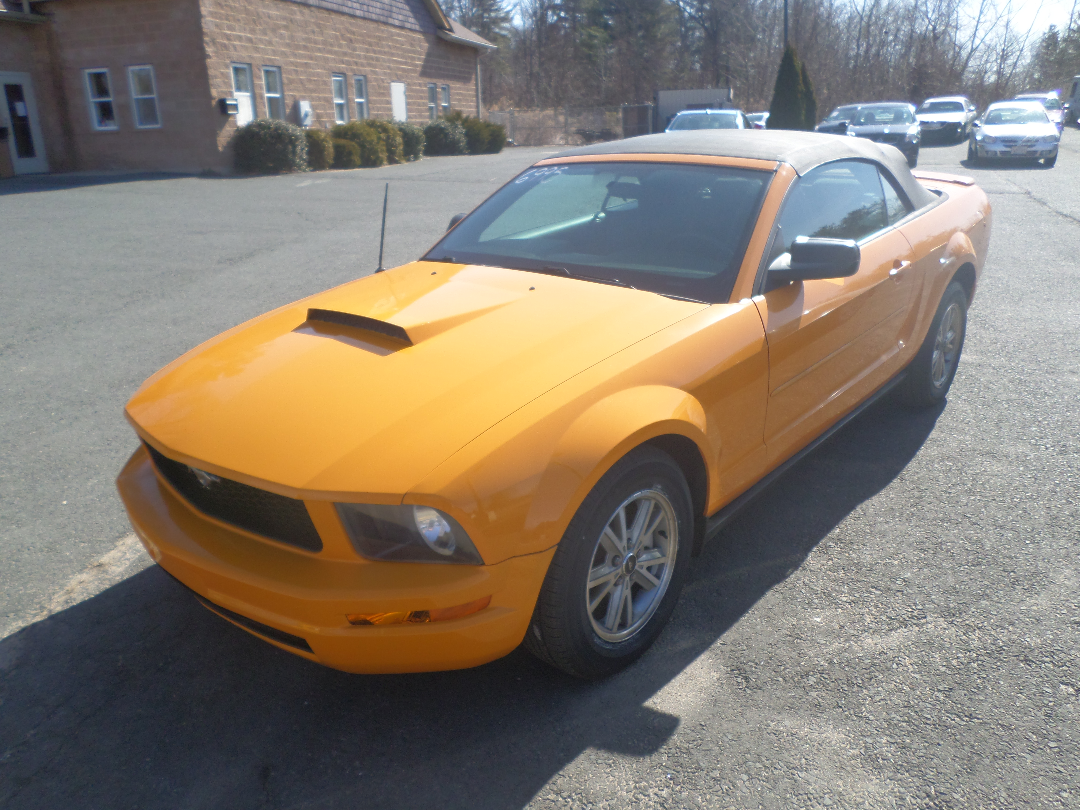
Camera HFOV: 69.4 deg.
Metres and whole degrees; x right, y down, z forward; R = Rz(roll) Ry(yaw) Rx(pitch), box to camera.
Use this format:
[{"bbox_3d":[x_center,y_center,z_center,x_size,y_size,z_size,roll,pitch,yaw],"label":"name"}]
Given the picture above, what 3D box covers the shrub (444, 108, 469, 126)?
[{"bbox_3d":[-2.971,-9.689,27.600,1.150,1.450,1.150,-2,19,0],"label":"shrub"}]

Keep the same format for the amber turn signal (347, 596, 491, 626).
[{"bbox_3d":[-0.280,0.475,1.820,0.340,0.055,0.080,-5,20,-6],"label":"amber turn signal"}]

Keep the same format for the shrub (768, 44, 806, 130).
[{"bbox_3d":[8.185,-10.266,26.000,1.300,3.350,1.300,-2,19,0],"label":"shrub"}]

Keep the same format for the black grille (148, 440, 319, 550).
[{"bbox_3d":[-0.915,0.216,2.162,0.940,0.170,0.120,15,26,41],"label":"black grille"}]

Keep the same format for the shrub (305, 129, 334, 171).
[{"bbox_3d":[-5.322,-6.087,18.600,0.900,0.940,0.900,-2,19,0],"label":"shrub"}]

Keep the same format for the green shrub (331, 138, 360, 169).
[{"bbox_3d":[-4.827,-6.244,19.400,0.780,0.780,0.780,-2,20,0],"label":"green shrub"}]

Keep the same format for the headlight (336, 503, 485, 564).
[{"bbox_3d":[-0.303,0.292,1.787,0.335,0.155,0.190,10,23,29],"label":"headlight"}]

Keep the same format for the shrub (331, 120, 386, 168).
[{"bbox_3d":[-4.827,-6.953,20.800,1.400,1.160,1.350,-2,20,0],"label":"shrub"}]

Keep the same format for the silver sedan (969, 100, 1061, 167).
[{"bbox_3d":[12.060,-6.934,19.949,1.750,1.440,4.500,7,22,23],"label":"silver sedan"}]

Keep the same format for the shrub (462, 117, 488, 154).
[{"bbox_3d":[-2.251,-9.372,27.200,1.000,1.250,1.000,-2,20,0],"label":"shrub"}]

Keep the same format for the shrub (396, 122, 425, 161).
[{"bbox_3d":[-3.936,-7.910,23.400,1.000,1.080,1.000,-2,19,0],"label":"shrub"}]

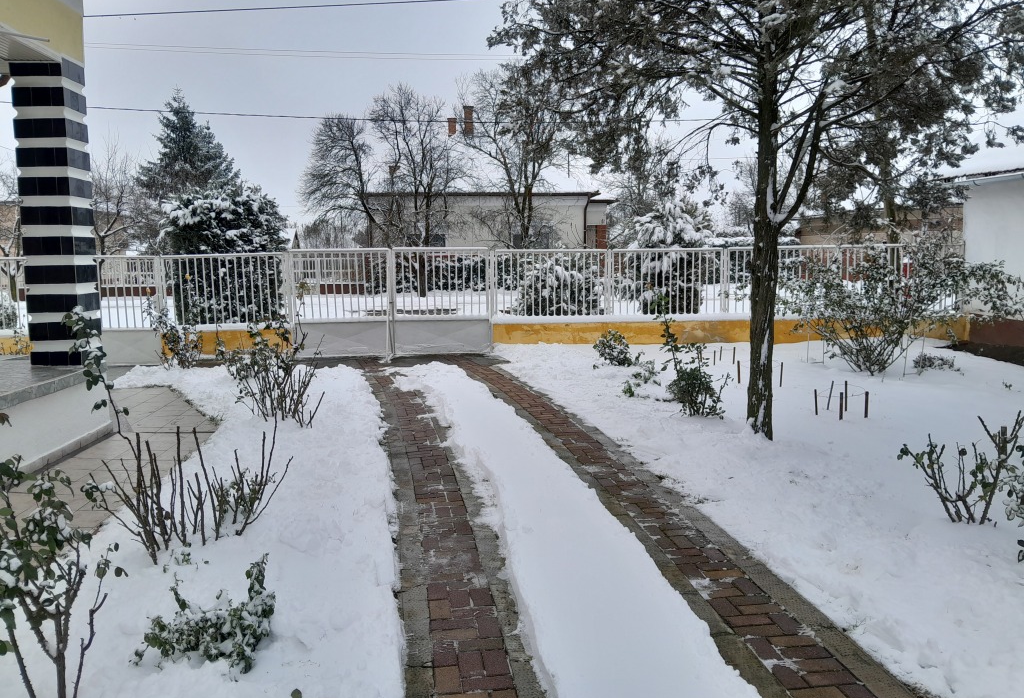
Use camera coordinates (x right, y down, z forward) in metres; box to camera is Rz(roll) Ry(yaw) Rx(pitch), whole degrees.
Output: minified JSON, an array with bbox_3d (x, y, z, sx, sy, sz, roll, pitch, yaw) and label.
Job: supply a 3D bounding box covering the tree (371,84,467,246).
[{"bbox_3d":[-3.384,-5.547,27.537,3.404,7.661,3.400,-1,7,-5],"label":"tree"}]

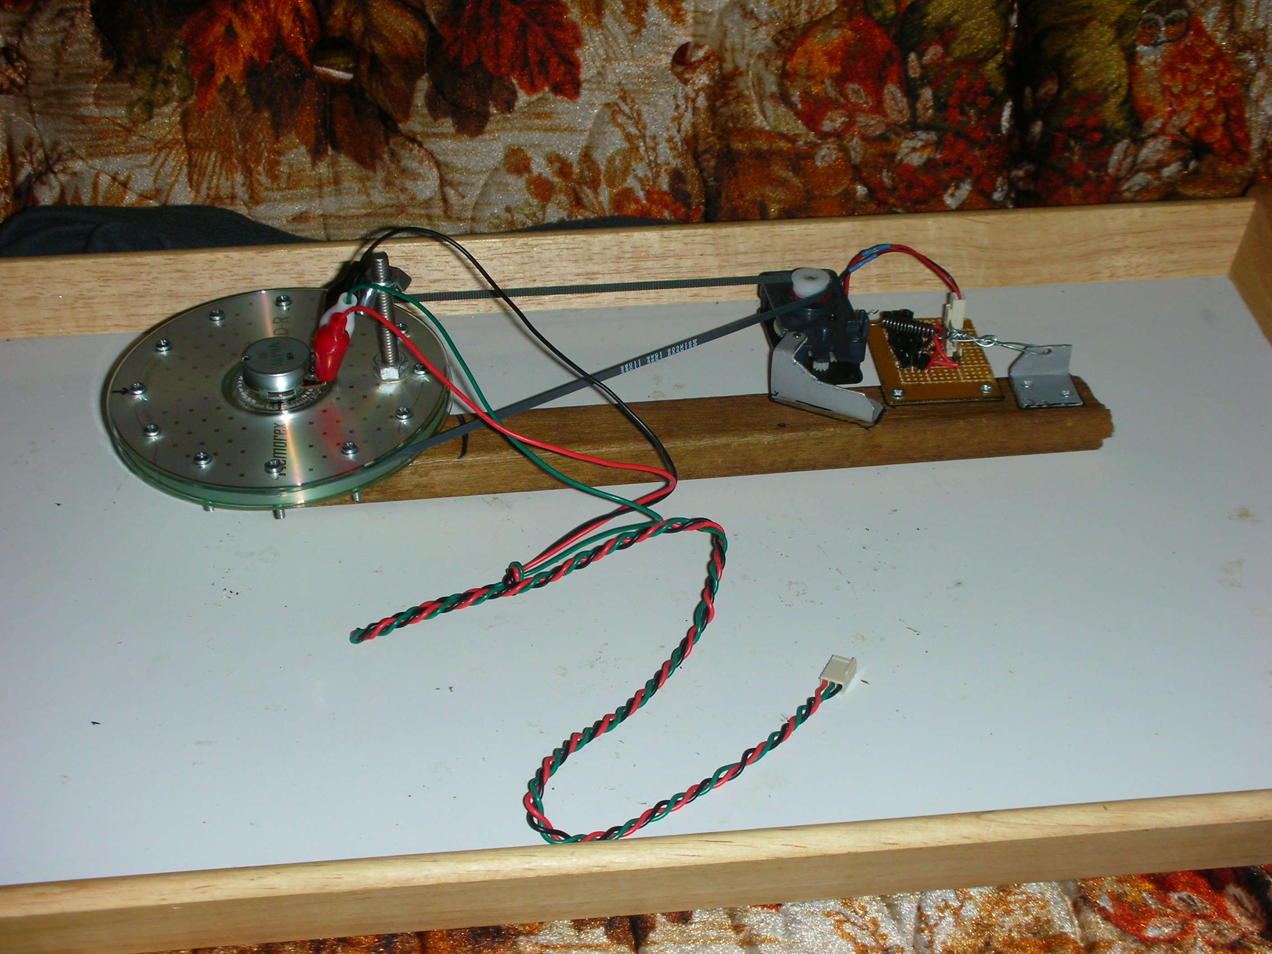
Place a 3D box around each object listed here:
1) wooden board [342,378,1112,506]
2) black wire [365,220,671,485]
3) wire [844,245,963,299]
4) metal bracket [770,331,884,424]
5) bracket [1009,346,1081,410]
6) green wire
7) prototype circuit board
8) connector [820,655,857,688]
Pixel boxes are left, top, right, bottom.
[{"bbox_3d":[0.021,-0.013,0.831,0.310,0.018,0.028,-4,37,-6],"label":"wooden board"},{"bbox_3d":[-0.042,-0.044,0.808,0.116,0.086,0.033,8,38,10],"label":"black wire"},{"bbox_3d":[0.103,-0.077,0.854,0.044,0.023,0.009,3,37,3],"label":"wire"},{"bbox_3d":[0.071,-0.037,0.828,0.041,0.023,0.015,14,39,18],"label":"metal bracket"},{"bbox_3d":[0.154,-0.037,0.836,0.023,0.014,0.020,-3,37,-4],"label":"bracket"},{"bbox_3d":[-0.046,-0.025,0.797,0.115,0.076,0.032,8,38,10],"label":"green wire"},{"bbox_3d":[0.113,-0.044,0.856,0.043,0.003,0.055,-2,37,-3],"label":"prototype circuit board"},{"bbox_3d":[0.067,0.065,0.738,0.008,0.005,0.012,16,40,20],"label":"connector"}]

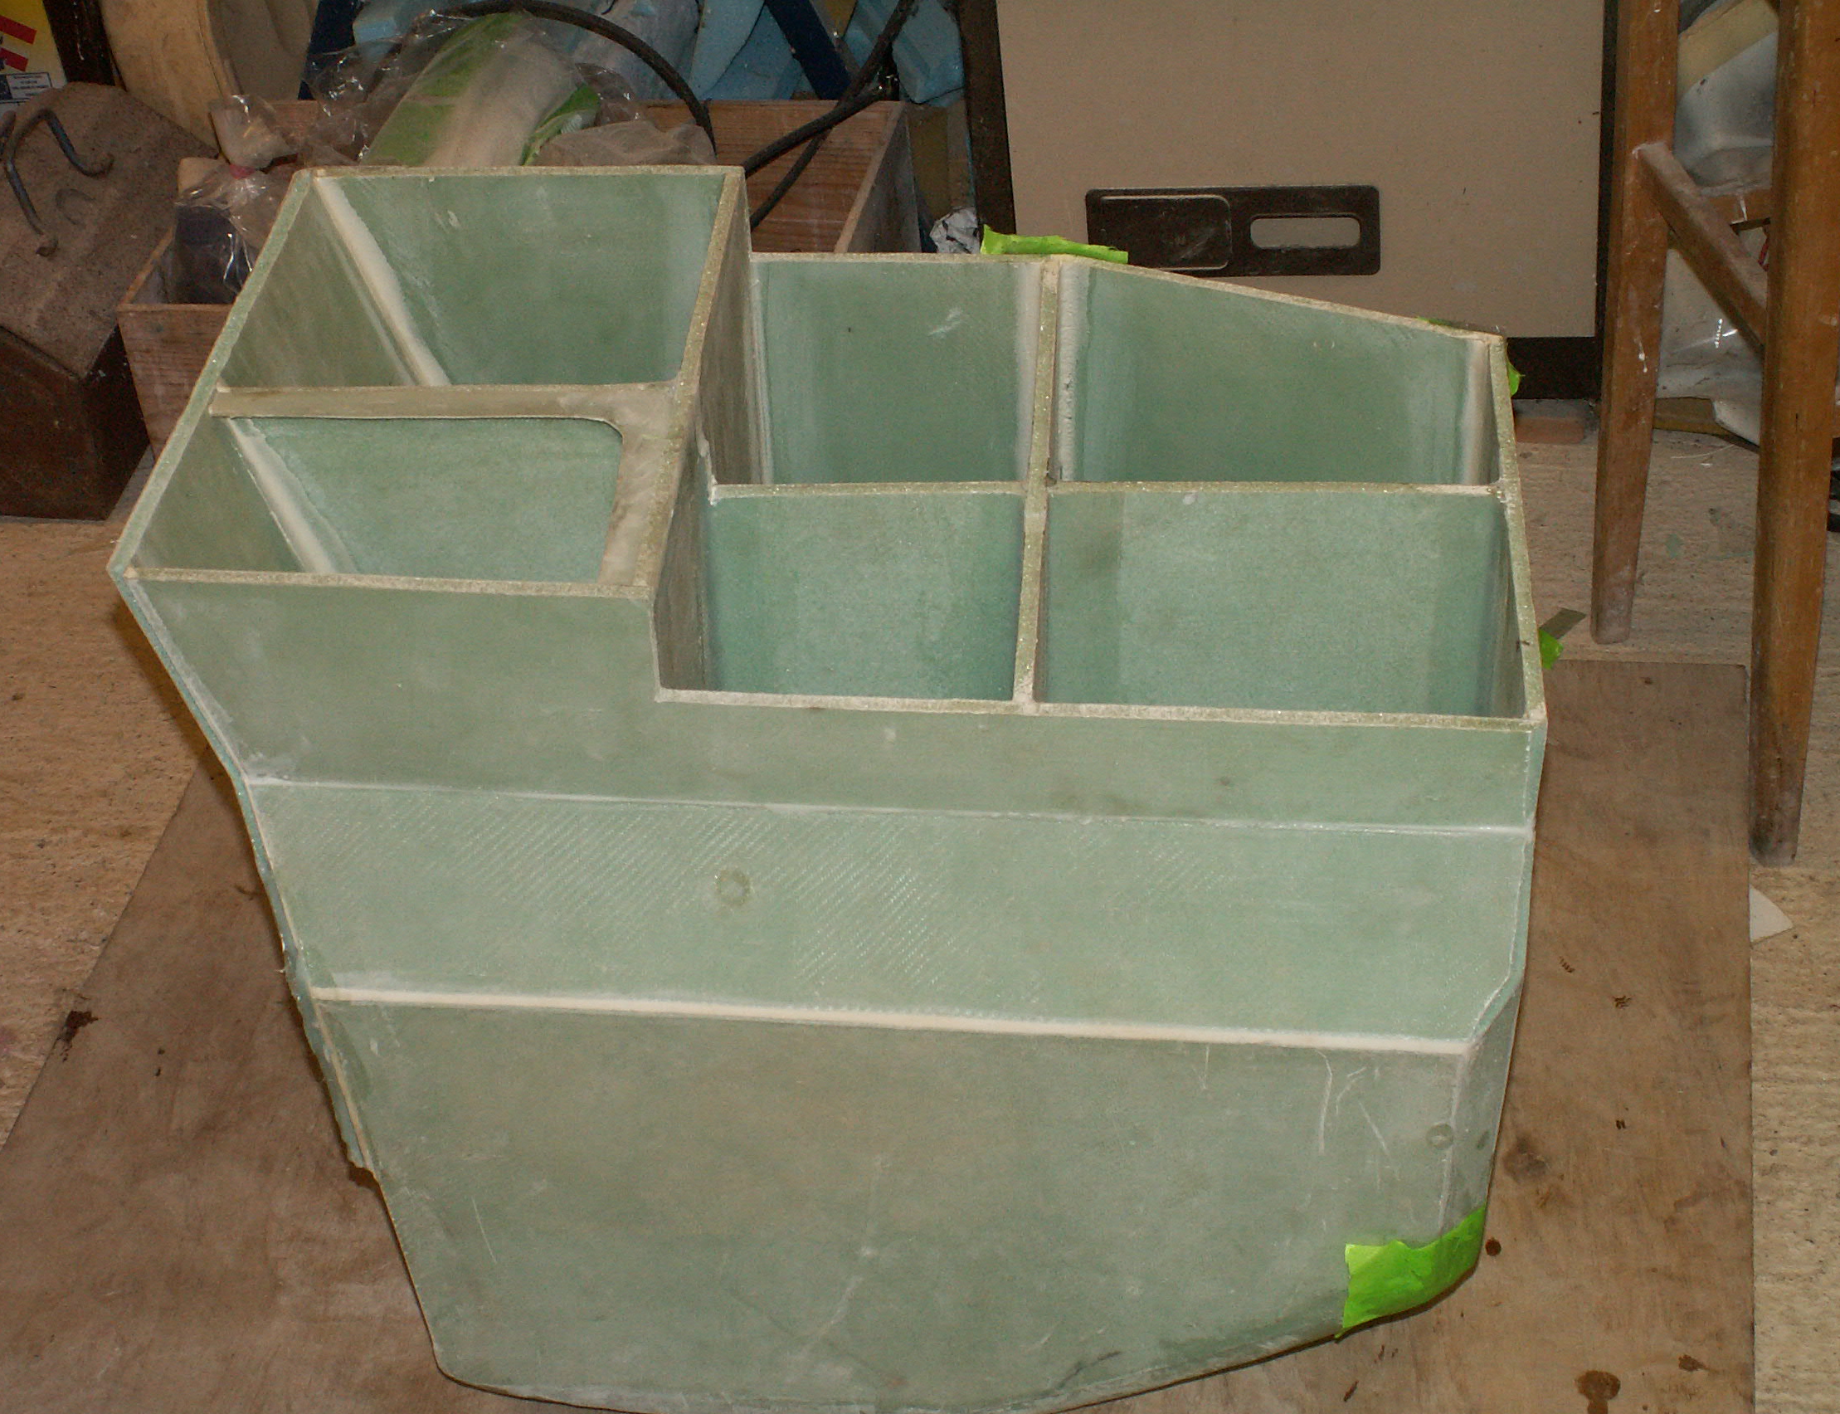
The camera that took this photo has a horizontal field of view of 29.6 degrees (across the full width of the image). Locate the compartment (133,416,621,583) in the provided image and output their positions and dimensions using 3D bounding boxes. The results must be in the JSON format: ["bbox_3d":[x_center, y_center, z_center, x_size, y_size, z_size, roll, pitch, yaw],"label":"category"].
[{"bbox_3d":[-0.264,-0.028,1.811,0.230,0.200,0.143,1,38,3],"label":"compartment"}]

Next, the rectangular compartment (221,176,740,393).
[{"bbox_3d":[-0.236,-0.142,1.986,0.240,0.240,0.227,1,38,3],"label":"rectangular compartment"}]

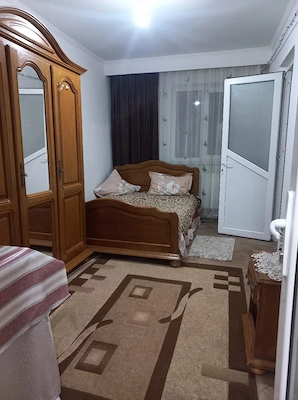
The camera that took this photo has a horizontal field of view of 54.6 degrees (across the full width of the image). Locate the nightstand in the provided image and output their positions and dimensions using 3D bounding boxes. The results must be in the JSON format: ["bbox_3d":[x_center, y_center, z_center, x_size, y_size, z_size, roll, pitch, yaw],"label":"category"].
[{"bbox_3d":[0.759,0.646,1.654,0.390,0.542,0.480,3,11,14],"label":"nightstand"}]

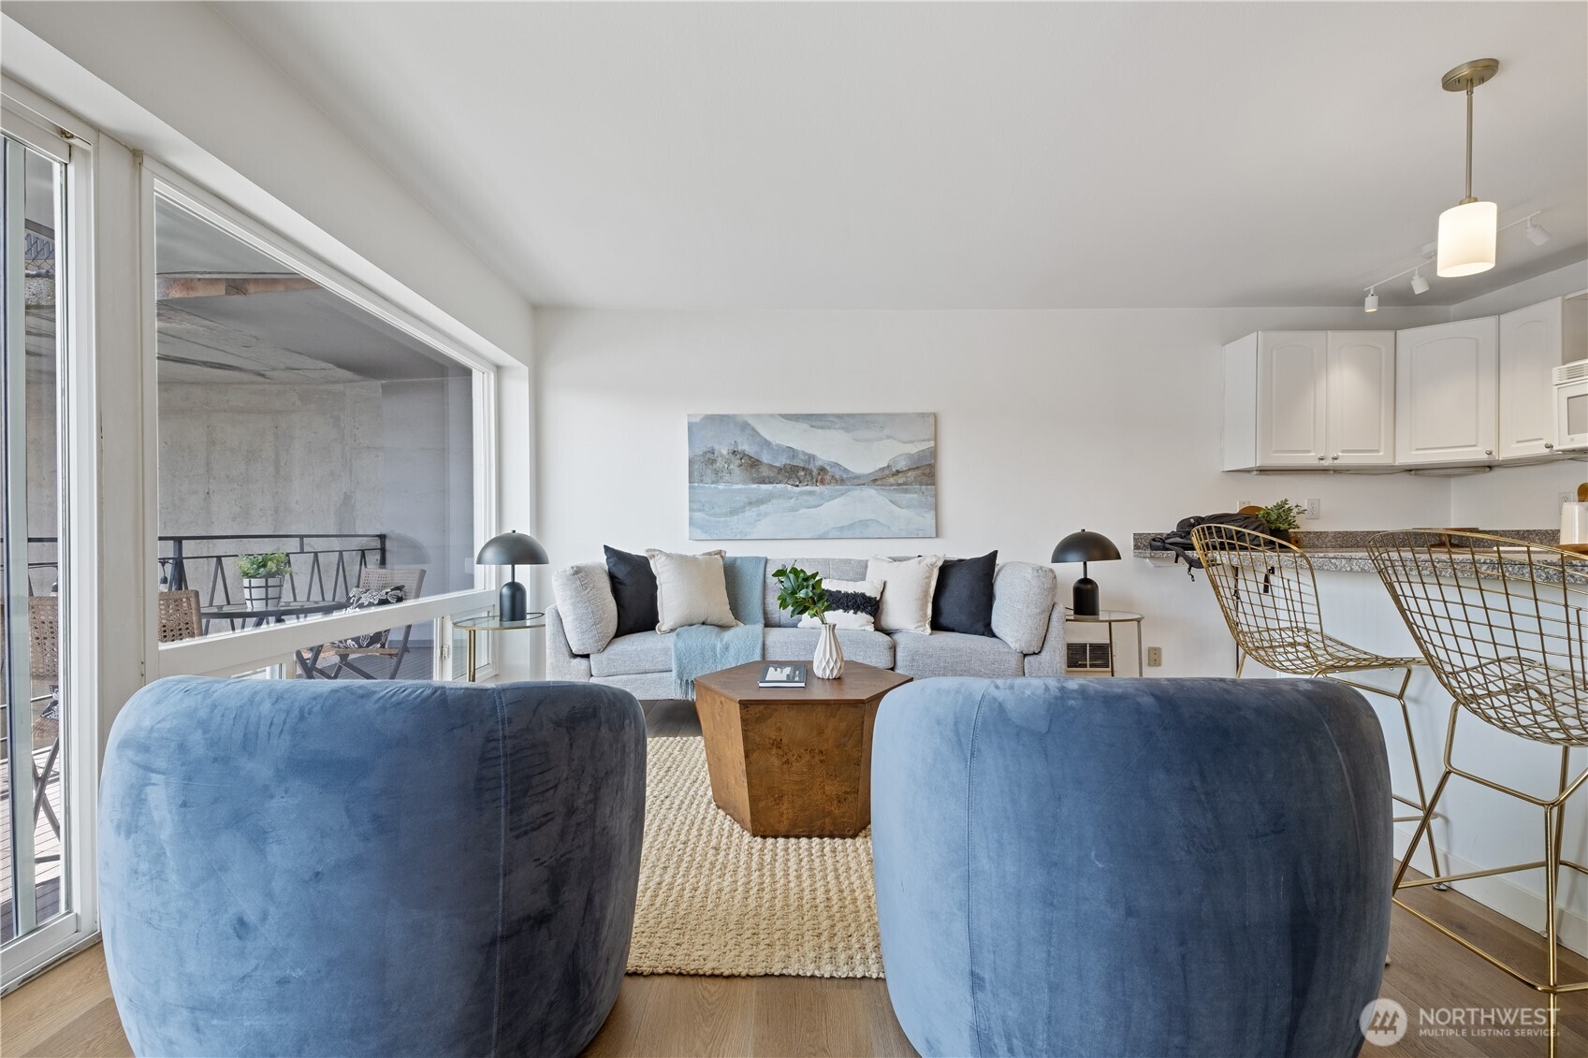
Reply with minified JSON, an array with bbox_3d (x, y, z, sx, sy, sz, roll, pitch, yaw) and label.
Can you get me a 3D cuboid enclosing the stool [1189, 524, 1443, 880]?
[{"bbox_3d":[1.675,0.505,2.140,0.510,1.030,0.530,0,0,-5],"label":"stool"}]

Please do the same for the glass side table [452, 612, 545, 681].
[{"bbox_3d":[-1.533,0.785,3.483,0.515,0.574,0.515,-1,-1,-1],"label":"glass side table"}]

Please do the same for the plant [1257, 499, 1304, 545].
[{"bbox_3d":[2.755,-0.030,3.750,0.250,0.285,0.240,0,0,0],"label":"plant"}]

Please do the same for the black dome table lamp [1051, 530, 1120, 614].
[{"bbox_3d":[1.610,0.243,3.640,0.380,0.485,0.380,0,0,0],"label":"black dome table lamp"}]

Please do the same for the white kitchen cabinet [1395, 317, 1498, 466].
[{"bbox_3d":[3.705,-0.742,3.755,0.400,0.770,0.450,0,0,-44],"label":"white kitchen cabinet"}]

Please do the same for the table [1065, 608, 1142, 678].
[{"bbox_3d":[1.627,0.755,3.572,0.515,0.574,0.515,-1,-1,-1],"label":"table"}]

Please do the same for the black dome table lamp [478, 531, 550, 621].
[{"bbox_3d":[-1.534,0.258,3.610,0.395,0.502,0.395,-1,-1,-1],"label":"black dome table lamp"}]

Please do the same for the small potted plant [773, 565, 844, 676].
[{"bbox_3d":[0.052,0.360,2.585,0.265,0.445,0.230,0,0,0],"label":"small potted plant"}]

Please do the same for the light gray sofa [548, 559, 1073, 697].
[{"bbox_3d":[0.055,0.609,3.550,2.450,0.897,0.860,-1,-1,-1],"label":"light gray sofa"}]

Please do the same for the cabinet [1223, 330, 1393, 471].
[{"bbox_3d":[3.059,-0.746,3.953,0.815,0.780,0.310,-1,-1,-1],"label":"cabinet"}]

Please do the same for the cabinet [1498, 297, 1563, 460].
[{"bbox_3d":[3.865,-0.742,3.330,0.335,0.770,0.290,0,0,-1],"label":"cabinet"}]

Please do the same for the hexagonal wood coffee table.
[{"bbox_3d":[0.038,0.800,2.510,0.830,0.455,0.720,0,0,-1],"label":"hexagonal wood coffee table"}]

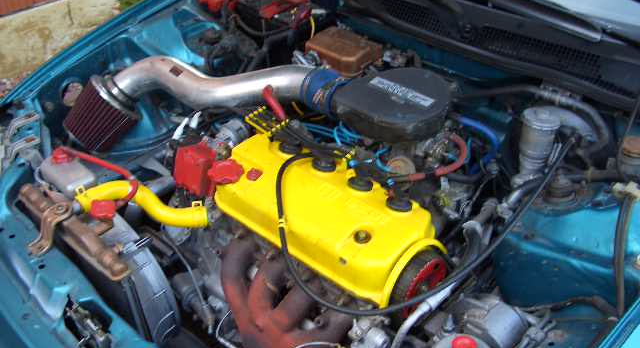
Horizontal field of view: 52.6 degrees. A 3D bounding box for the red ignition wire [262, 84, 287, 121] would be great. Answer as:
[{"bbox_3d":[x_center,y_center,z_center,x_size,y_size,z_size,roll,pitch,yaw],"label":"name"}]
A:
[{"bbox_3d":[-0.090,-0.144,1.310,0.018,0.018,0.080,-18,72,-38],"label":"red ignition wire"}]

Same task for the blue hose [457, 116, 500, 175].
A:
[{"bbox_3d":[0.340,-0.062,1.370,0.090,0.085,0.065,27,39,34],"label":"blue hose"}]

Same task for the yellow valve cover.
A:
[{"bbox_3d":[0.015,0.063,1.127,0.415,0.095,0.180,27,39,34],"label":"yellow valve cover"}]

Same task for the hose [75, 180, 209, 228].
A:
[{"bbox_3d":[-0.330,0.056,1.195,0.250,0.075,0.070,1,32,-2],"label":"hose"}]

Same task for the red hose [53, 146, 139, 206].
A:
[{"bbox_3d":[-0.421,0.003,1.215,0.200,0.060,0.065,27,39,34],"label":"red hose"}]

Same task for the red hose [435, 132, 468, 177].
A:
[{"bbox_3d":[0.245,-0.035,1.232,0.062,0.055,0.090,27,40,35],"label":"red hose"}]

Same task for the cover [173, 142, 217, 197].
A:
[{"bbox_3d":[-0.236,-0.007,1.215,0.078,0.078,0.055,27,39,34],"label":"cover"}]

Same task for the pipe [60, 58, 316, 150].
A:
[{"bbox_3d":[-0.284,-0.150,1.420,0.540,0.150,0.190,1,32,-4],"label":"pipe"}]

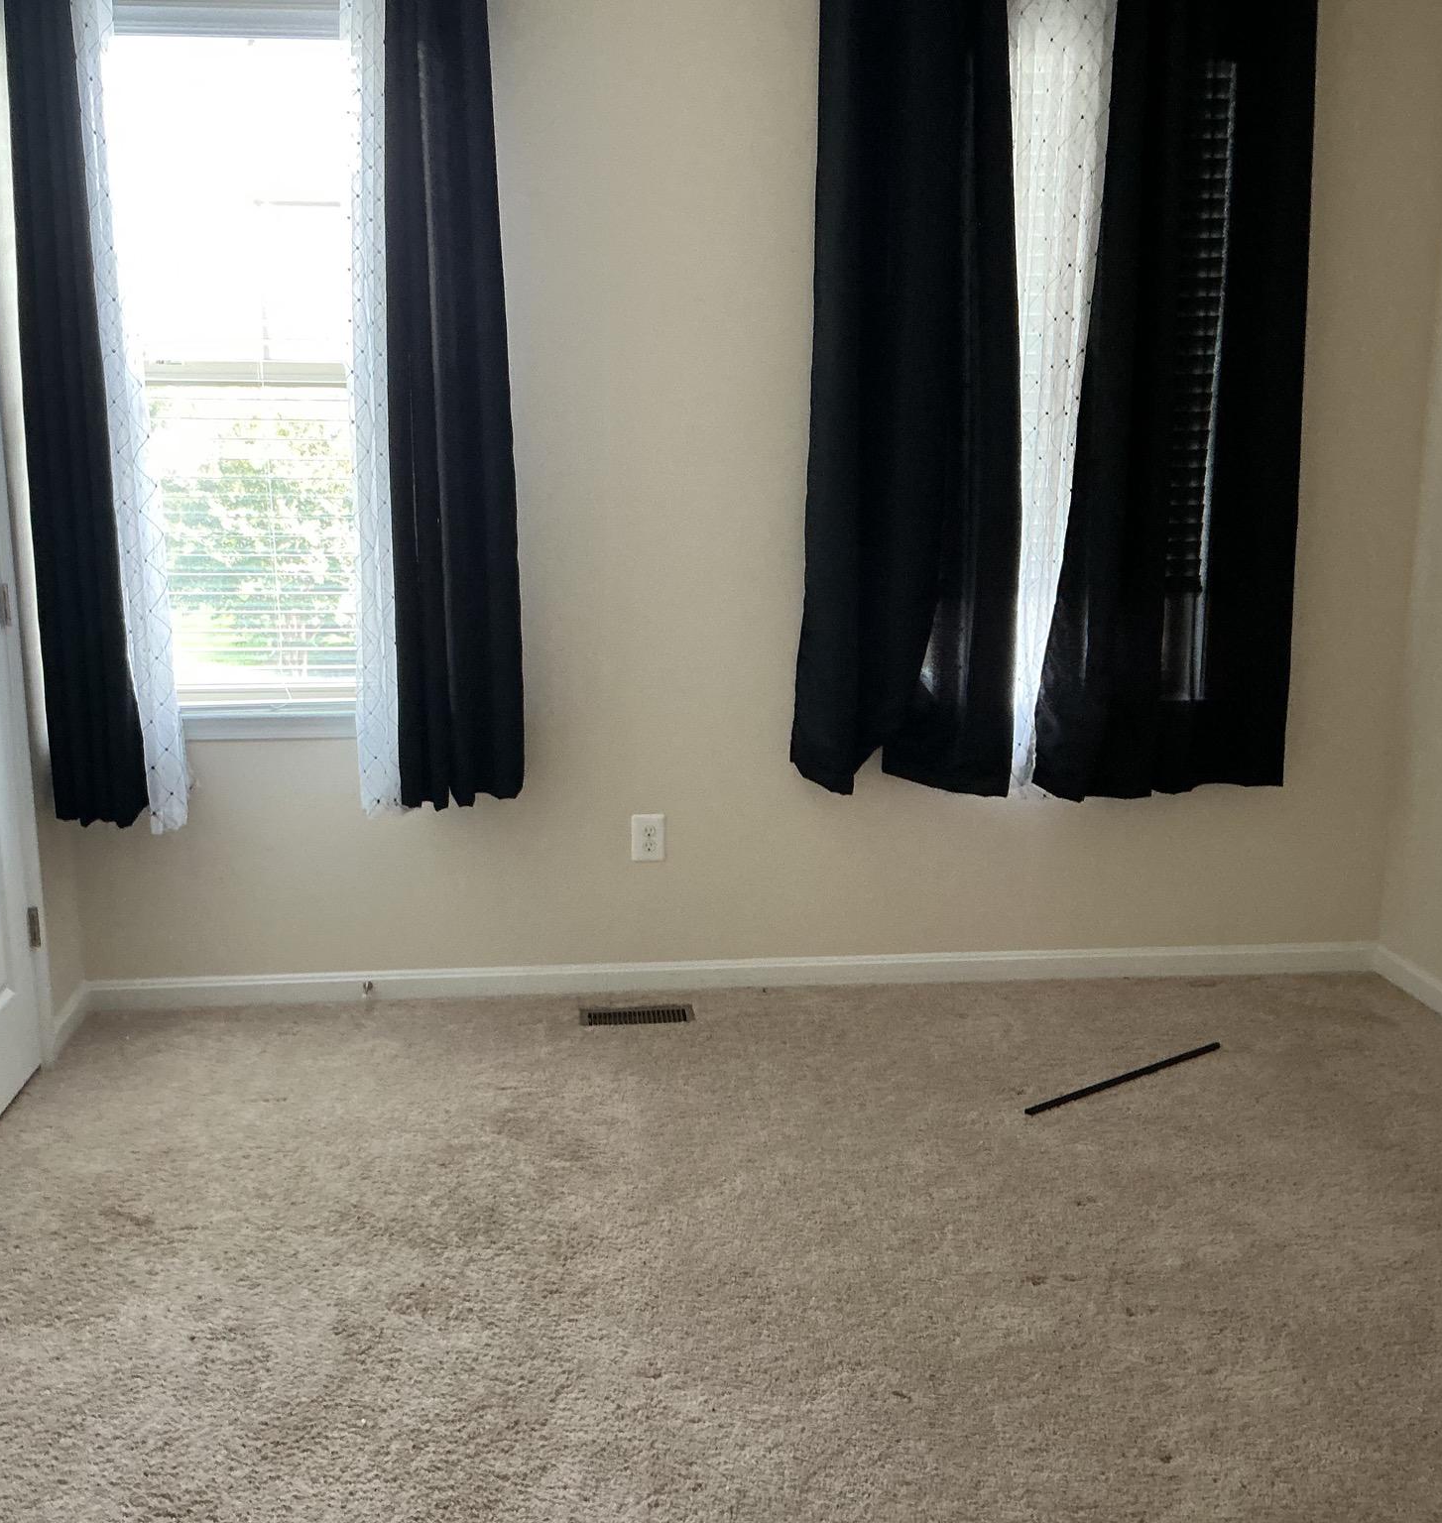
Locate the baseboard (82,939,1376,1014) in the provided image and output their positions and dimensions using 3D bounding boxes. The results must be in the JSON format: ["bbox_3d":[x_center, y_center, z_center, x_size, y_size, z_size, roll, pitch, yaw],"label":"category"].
[{"bbox_3d":[0.092,0.553,4.450,3.398,0.082,0.018,-1,12,-6],"label":"baseboard"}]

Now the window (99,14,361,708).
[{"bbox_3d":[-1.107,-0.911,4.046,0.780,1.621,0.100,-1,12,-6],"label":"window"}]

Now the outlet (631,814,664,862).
[{"bbox_3d":[-0.185,0.197,4.345,0.079,0.120,0.012,-1,12,-6],"label":"outlet"}]

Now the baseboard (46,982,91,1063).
[{"bbox_3d":[-1.578,0.618,4.110,0.017,0.082,0.355,-1,12,-6],"label":"baseboard"}]

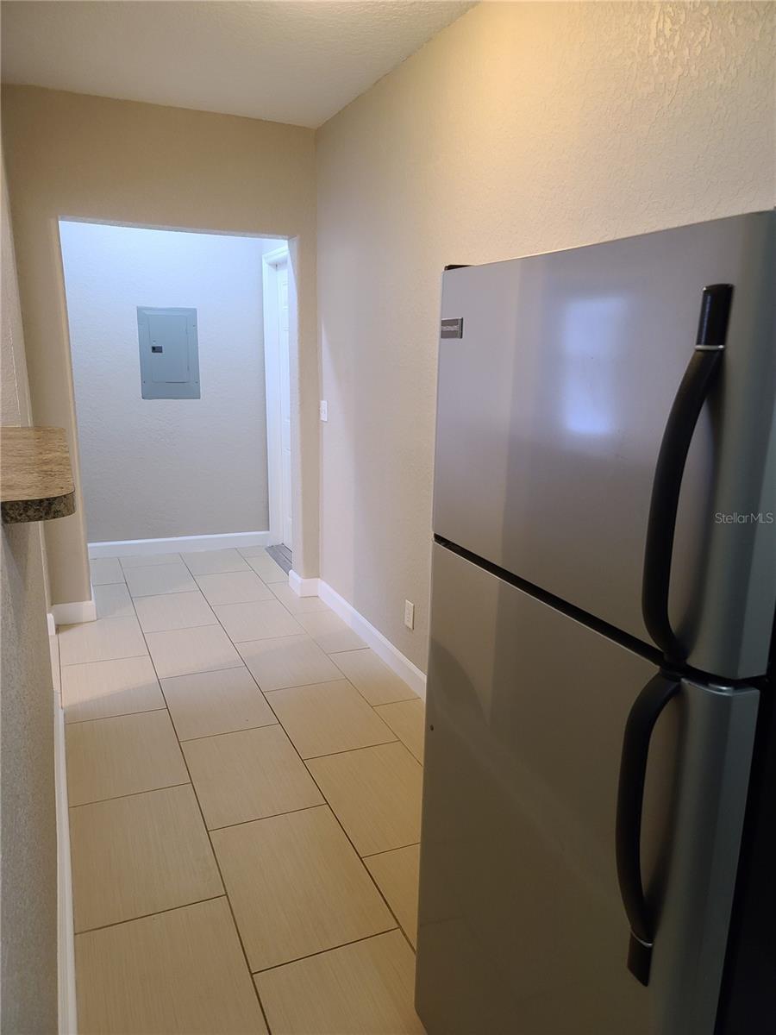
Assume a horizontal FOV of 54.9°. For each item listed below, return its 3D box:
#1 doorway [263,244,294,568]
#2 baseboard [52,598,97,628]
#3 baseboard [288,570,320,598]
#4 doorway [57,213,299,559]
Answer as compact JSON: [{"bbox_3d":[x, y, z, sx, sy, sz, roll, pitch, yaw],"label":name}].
[{"bbox_3d":[-0.656,-0.707,5.025,0.154,2.090,0.891,-4,15,-24],"label":"doorway"},{"bbox_3d":[-1.688,0.513,4.038,0.204,0.119,0.022,-4,15,-24],"label":"baseboard"},{"bbox_3d":[-0.531,0.400,4.649,0.101,0.115,0.235,-4,15,-24],"label":"baseboard"},{"bbox_3d":[-1.094,-0.502,4.164,1.187,2.066,0.219,-4,15,-24],"label":"doorway"}]

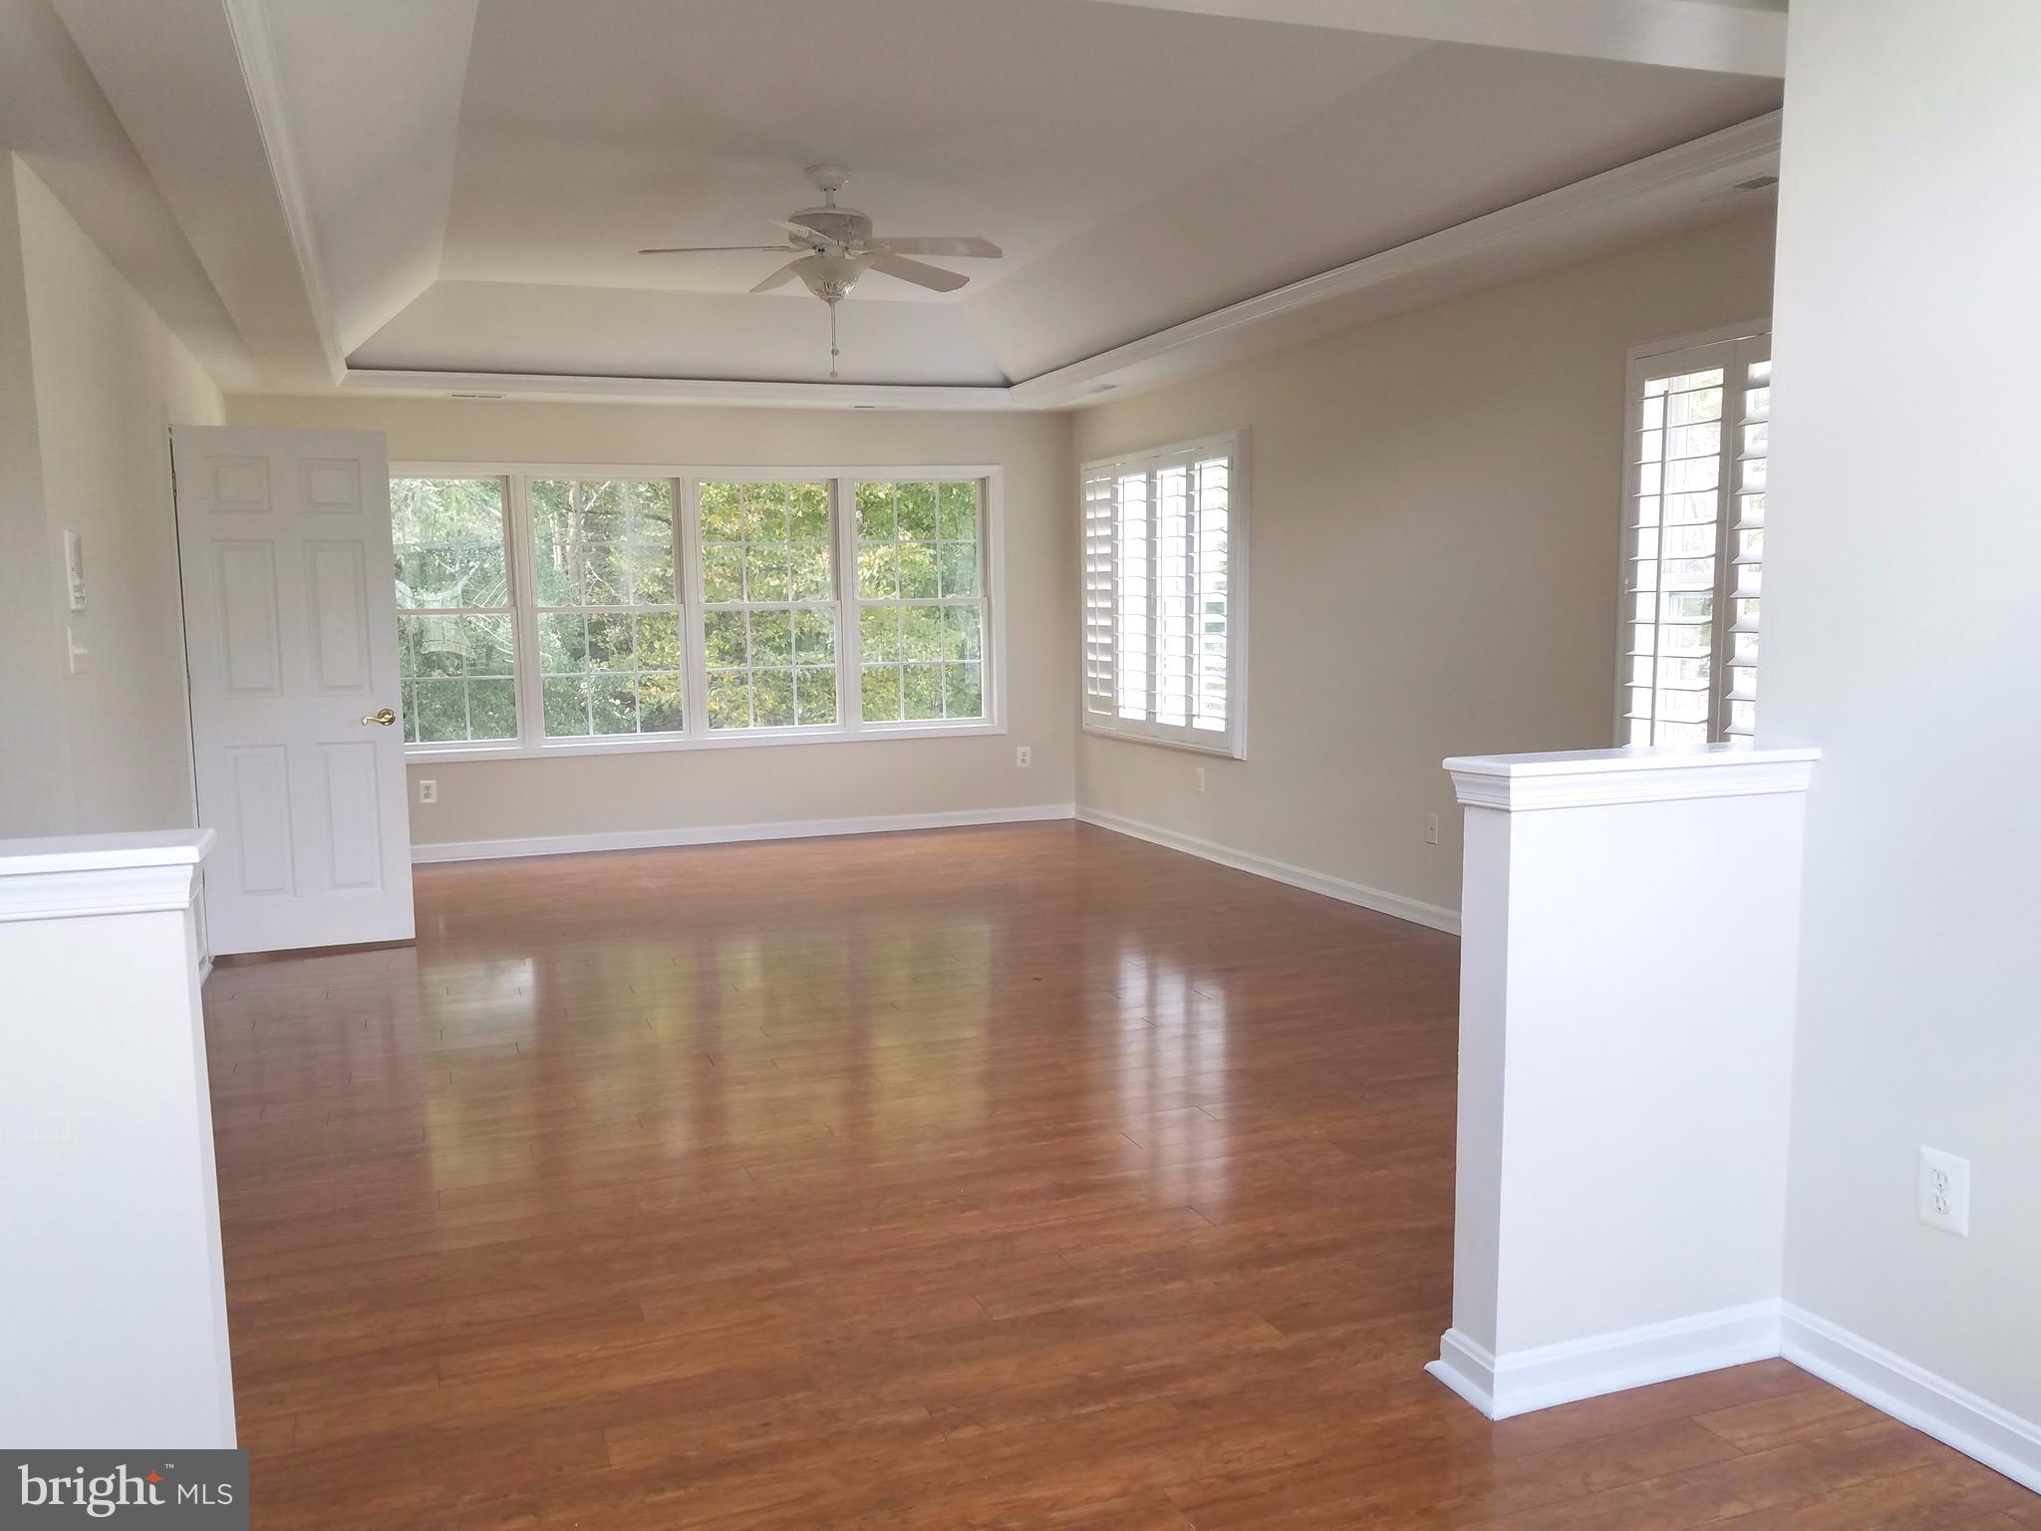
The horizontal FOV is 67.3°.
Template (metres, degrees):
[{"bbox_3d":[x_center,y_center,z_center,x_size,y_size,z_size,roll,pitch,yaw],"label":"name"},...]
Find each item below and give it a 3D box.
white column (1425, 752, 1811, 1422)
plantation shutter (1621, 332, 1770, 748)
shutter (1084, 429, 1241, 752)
[{"bbox_3d":[1.046,0.518,2.687,0.645,1.086,0.200,-3,7,-20],"label":"white column"},{"bbox_3d":[2.398,-0.533,4.499,0.080,1.605,1.710,-3,7,-22],"label":"plantation shutter"},{"bbox_3d":[0.716,-0.899,8.232,0.080,1.585,1.770,-4,7,-24],"label":"shutter"}]

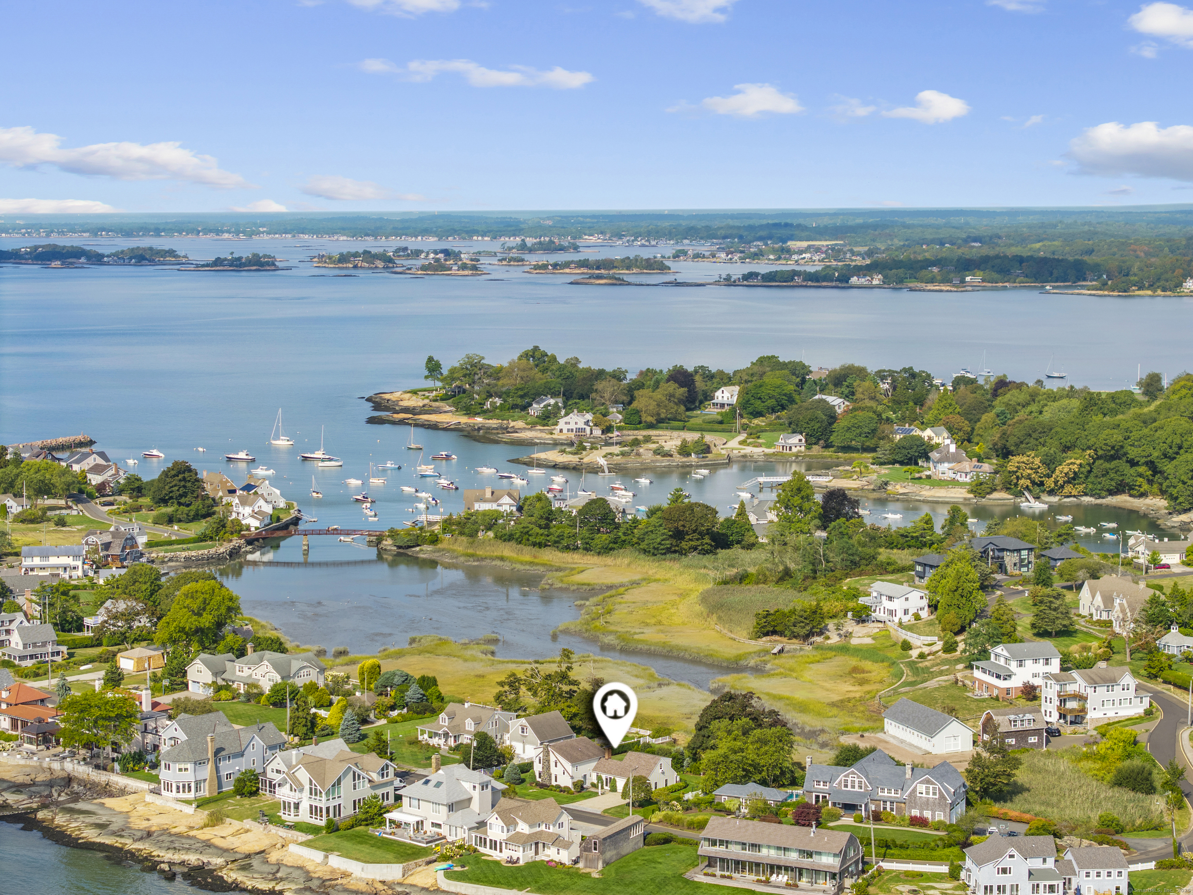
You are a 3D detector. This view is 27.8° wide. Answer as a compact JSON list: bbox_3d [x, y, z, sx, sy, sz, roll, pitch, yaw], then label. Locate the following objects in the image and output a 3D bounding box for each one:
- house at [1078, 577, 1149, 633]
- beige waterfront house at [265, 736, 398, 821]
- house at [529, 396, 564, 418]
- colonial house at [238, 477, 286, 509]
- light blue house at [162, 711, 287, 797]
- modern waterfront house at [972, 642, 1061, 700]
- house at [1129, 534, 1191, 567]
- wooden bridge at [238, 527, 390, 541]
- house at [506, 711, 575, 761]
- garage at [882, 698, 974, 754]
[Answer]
[{"bbox_3d":[119.460,34.810,546.480,15.000,8.800,24.500,-2,6,-18],"label":"house"},{"bbox_3d":[-43.320,52.430,382.120,17.800,9.000,17.200,5,7,38],"label":"beige waterfront house"},{"bbox_3d":[-21.700,-17.500,1053.680,15.000,8.600,13.000,-1,6,-10],"label":"house"},{"bbox_3d":[-110.700,15.250,801.440,12.300,9.500,12.600,-3,7,-29],"label":"colonial house"},{"bbox_3d":[-64.900,52.900,417.670,13.600,11.200,25.300,6,8,44],"label":"light blue house"},{"bbox_3d":[80.670,42.360,462.960,13.700,9.600,10.200,-2,6,-18],"label":"modern waterfront house"},{"bbox_3d":[157.910,28.010,670.210,15.600,7.000,13.000,-1,6,-9],"label":"house"},{"bbox_3d":[-82.300,24.660,699.630,42.700,2.400,2.800,-1,6,-7],"label":"wooden bridge"},{"bbox_3d":[-9.650,49.980,423.270,8.600,6.500,8.500,-6,8,-45],"label":"house"},{"bbox_3d":[62.640,52.320,455.490,9.150,6.600,19.660,-2,6,-21],"label":"garage"}]

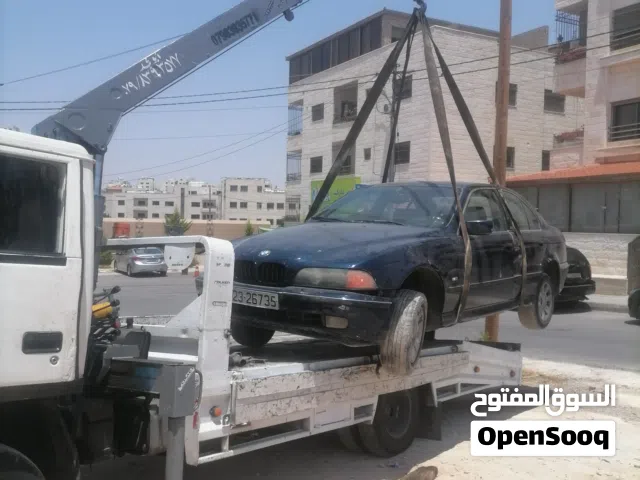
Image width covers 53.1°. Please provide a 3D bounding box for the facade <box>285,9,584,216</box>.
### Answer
[{"bbox_3d":[6.376,-5.591,38.829,11.360,12.200,14.960,0,2,-29],"label":"facade"}]

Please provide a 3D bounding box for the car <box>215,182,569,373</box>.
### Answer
[{"bbox_3d":[1.033,0.167,6.407,1.840,1.500,4.770,5,4,39],"label":"car"}]

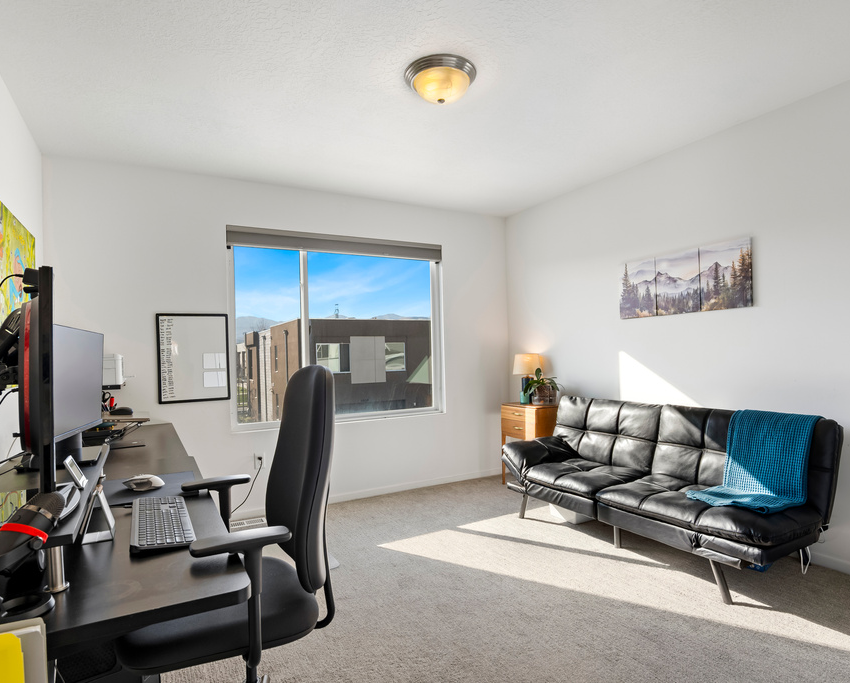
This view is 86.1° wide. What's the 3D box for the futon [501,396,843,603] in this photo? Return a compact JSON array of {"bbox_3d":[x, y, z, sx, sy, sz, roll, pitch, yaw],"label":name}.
[{"bbox_3d":[1.297,0.807,2.748,0.820,0.815,1.670,-1,-1,-31],"label":"futon"}]

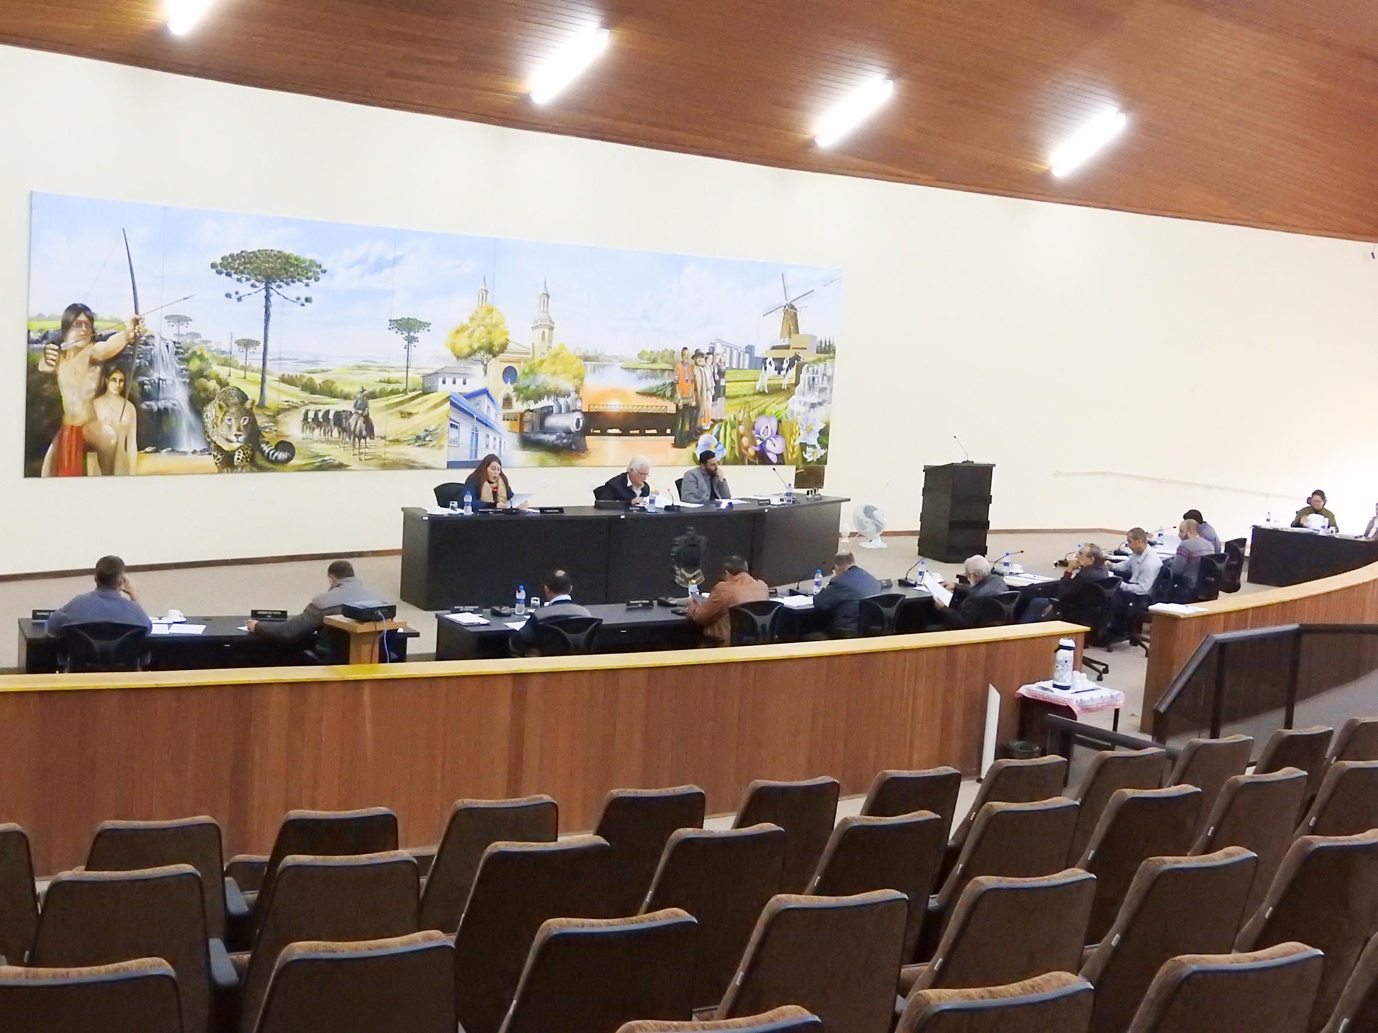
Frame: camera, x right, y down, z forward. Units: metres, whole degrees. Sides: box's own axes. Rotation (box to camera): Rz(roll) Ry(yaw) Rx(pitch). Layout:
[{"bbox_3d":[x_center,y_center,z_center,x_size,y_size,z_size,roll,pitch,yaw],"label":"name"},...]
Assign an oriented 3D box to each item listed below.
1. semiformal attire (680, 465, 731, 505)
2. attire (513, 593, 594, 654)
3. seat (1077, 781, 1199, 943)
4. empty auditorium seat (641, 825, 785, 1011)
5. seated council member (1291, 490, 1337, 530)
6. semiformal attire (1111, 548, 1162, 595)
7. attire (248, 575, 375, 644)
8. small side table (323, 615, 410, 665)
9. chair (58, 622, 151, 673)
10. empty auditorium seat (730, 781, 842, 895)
[{"bbox_3d":[0.186,-0.252,19.583,0.540,0.620,0.450,0,7,-30],"label":"semiformal attire"},{"bbox_3d":[-0.869,0.766,11.452,0.540,0.620,0.500,2,6,-11],"label":"attire"},{"bbox_3d":[1.558,1.467,6.847,0.580,0.970,0.620,0,7,-31],"label":"seat"},{"bbox_3d":[-0.036,1.352,5.633,0.560,0.930,0.620,0,7,-28],"label":"empty auditorium seat"},{"bbox_3d":[7.735,0.243,22.201,0.580,1.150,0.700,5,6,18],"label":"seated council member"},{"bbox_3d":[4.380,0.534,17.500,0.480,0.500,0.500,5,6,10],"label":"semiformal attire"},{"bbox_3d":[-2.206,0.689,10.648,0.720,0.620,0.550,0,7,-27],"label":"attire"},{"bbox_3d":[-2.005,1.124,10.988,0.420,1.000,0.420,10,9,44],"label":"small side table"},{"bbox_3d":[-3.686,1.054,11.224,0.600,0.900,0.600,1,6,-20],"label":"chair"},{"bbox_3d":[0.234,1.403,6.935,0.560,0.930,0.620,0,7,-29],"label":"empty auditorium seat"}]

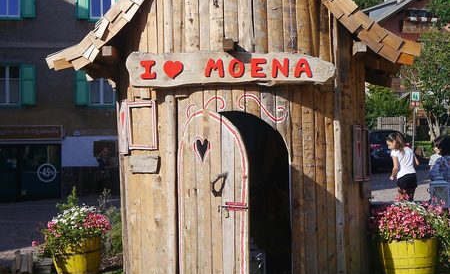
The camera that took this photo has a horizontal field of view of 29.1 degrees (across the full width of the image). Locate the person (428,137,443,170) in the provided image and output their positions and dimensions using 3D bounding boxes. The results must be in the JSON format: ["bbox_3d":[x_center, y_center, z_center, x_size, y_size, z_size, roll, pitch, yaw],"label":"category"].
[{"bbox_3d":[2.722,0.704,11.000,0.420,1.400,0.280,0,0,-25],"label":"person"}]

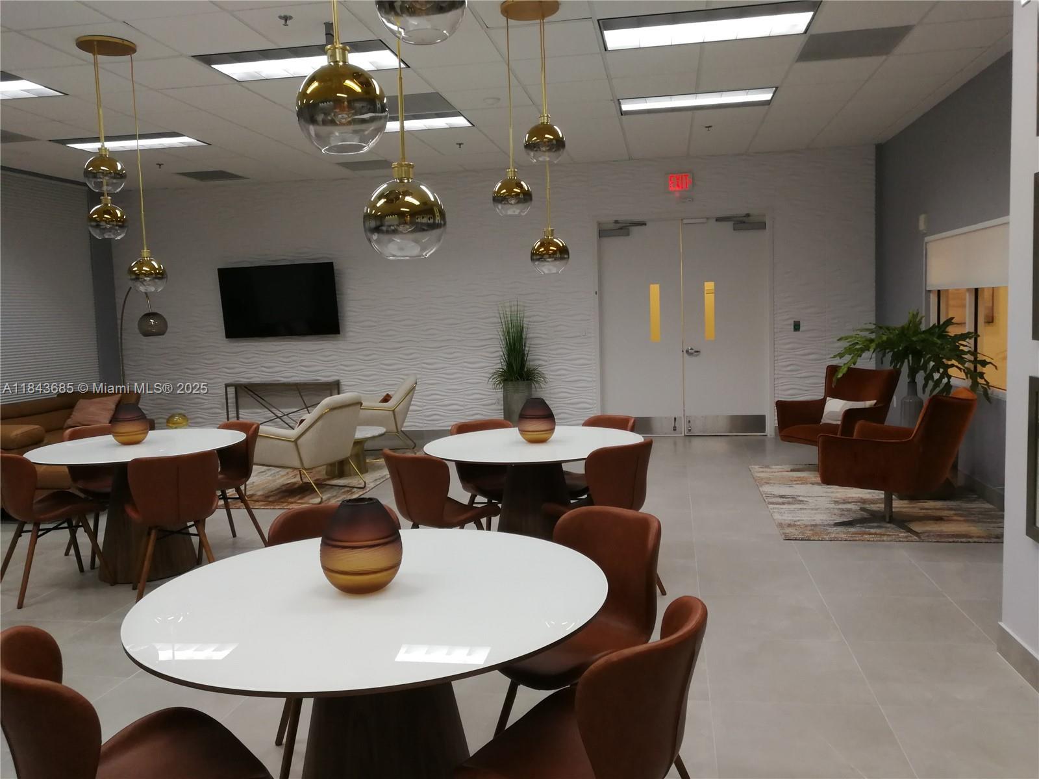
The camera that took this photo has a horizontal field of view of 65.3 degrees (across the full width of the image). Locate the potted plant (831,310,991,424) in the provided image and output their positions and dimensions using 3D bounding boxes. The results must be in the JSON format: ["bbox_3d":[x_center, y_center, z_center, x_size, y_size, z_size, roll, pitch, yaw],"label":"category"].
[{"bbox_3d":[2.885,-0.126,6.016,1.050,0.930,0.950,-1,6,11],"label":"potted plant"}]

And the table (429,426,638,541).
[{"bbox_3d":[0.096,0.664,4.430,1.180,0.760,1.180,-2,5,0],"label":"table"}]

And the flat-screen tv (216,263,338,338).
[{"bbox_3d":[-2.905,-1.064,9.777,1.475,0.845,0.060,-1,14,11],"label":"flat-screen tv"}]

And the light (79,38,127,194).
[{"bbox_3d":[-2.417,-1.571,4.675,0.225,0.860,0.225,-1,6,11],"label":"light"}]

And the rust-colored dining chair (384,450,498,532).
[{"bbox_3d":[-0.344,0.686,3.985,0.480,0.800,0.540,3,7,42],"label":"rust-colored dining chair"}]

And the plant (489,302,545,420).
[{"bbox_3d":[-0.022,-0.192,9.281,0.630,1.580,0.600,-1,5,11],"label":"plant"}]

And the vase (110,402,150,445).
[{"bbox_3d":[-2.343,0.206,4.877,0.215,0.238,0.215,-2,5,0],"label":"vase"}]

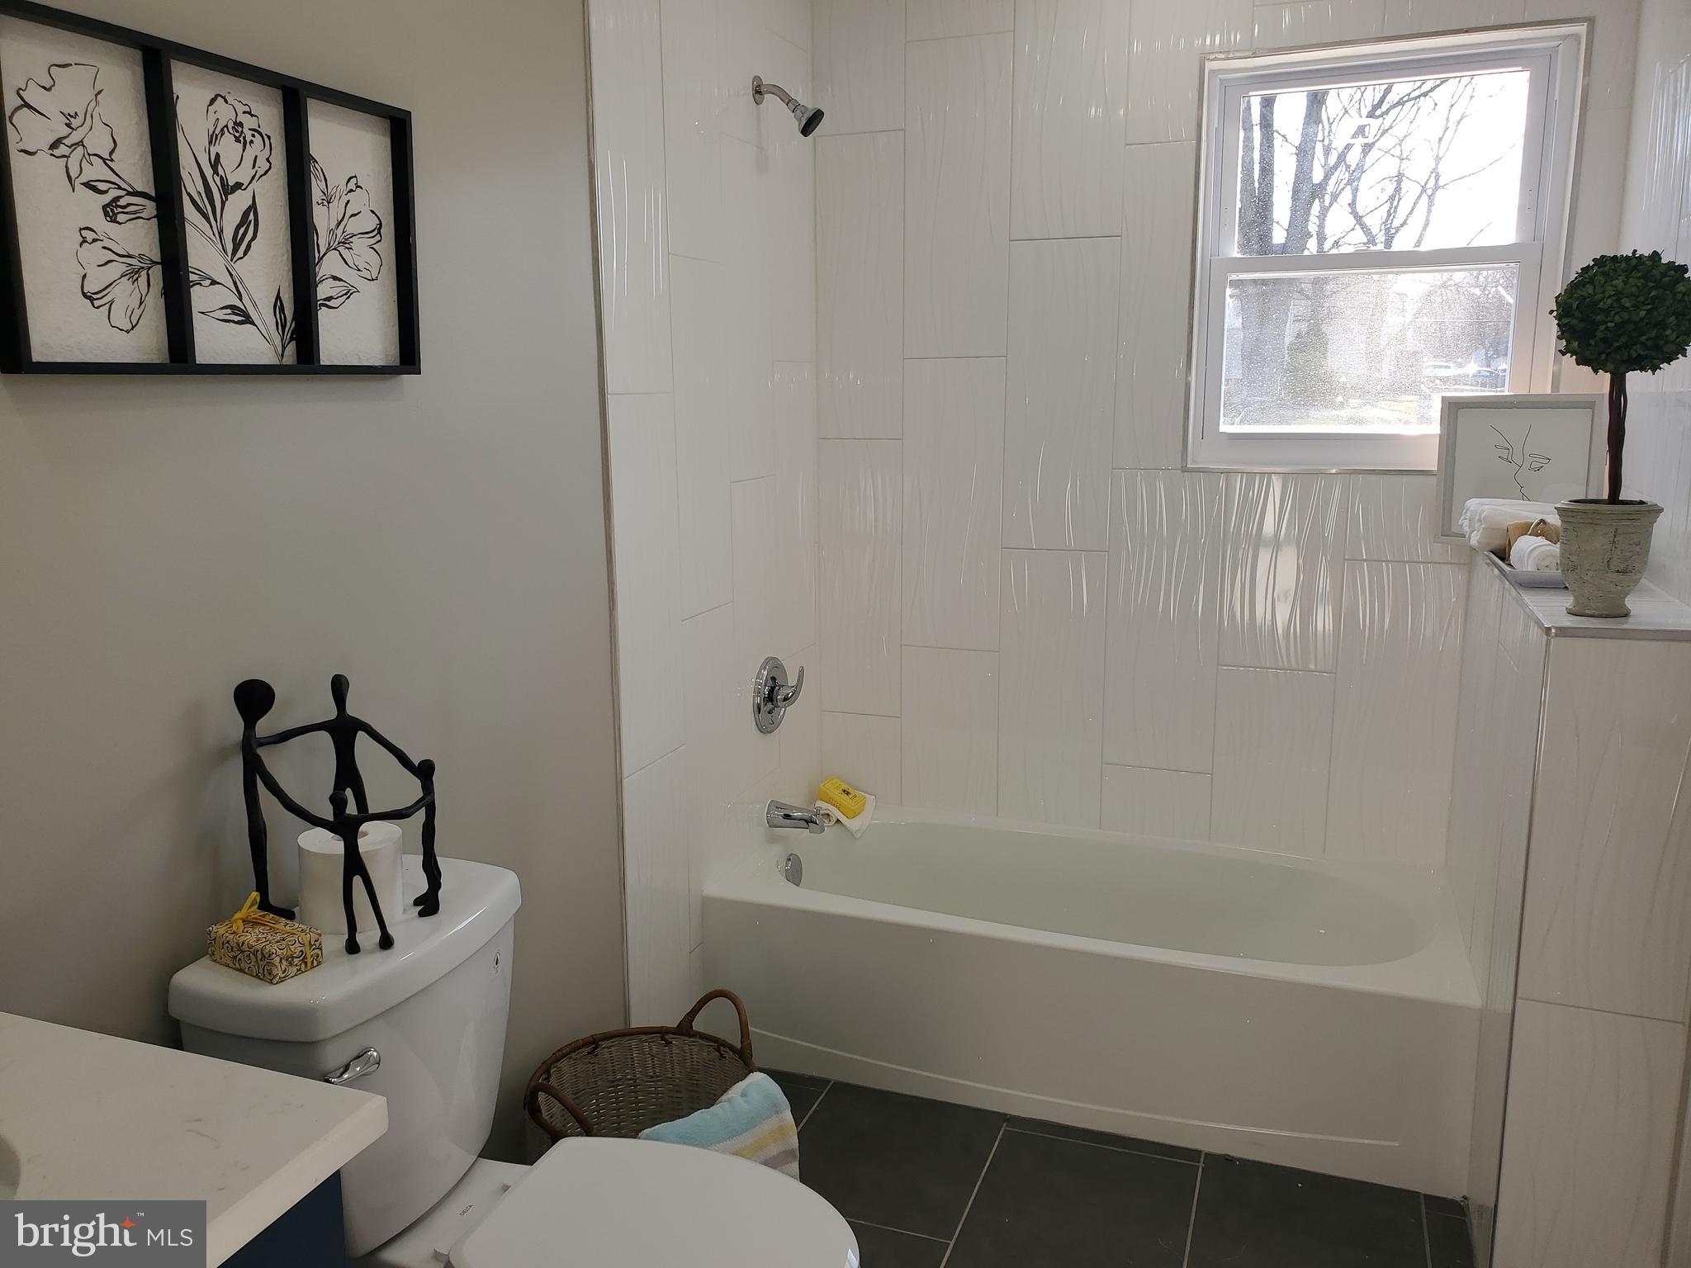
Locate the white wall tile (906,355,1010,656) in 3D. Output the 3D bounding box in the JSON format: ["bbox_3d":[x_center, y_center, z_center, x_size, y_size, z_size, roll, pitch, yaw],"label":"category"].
[{"bbox_3d":[0.263,-0.311,3.090,0.253,0.705,0.010,4,12,20],"label":"white wall tile"}]

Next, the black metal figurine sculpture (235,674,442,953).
[{"bbox_3d":[-0.613,0.206,1.524,0.230,0.290,0.190,0,12,1],"label":"black metal figurine sculpture"}]

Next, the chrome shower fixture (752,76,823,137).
[{"bbox_3d":[-0.116,-1.128,2.713,0.152,0.133,0.064,4,12,20],"label":"chrome shower fixture"}]

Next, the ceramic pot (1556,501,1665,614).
[{"bbox_3d":[1.169,-0.118,1.955,0.143,0.172,0.143,4,12,20],"label":"ceramic pot"}]

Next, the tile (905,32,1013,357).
[{"bbox_3d":[0.260,-1.006,2.952,0.253,0.705,0.010,4,12,20],"label":"tile"}]

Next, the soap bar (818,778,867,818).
[{"bbox_3d":[-0.006,0.418,3.229,0.100,0.039,0.058,29,32,26],"label":"soap bar"}]

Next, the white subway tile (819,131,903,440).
[{"bbox_3d":[0.036,-0.827,3.049,0.223,0.703,0.010,4,12,20],"label":"white subway tile"}]

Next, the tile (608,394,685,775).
[{"bbox_3d":[-0.374,-0.095,2.390,0.010,0.703,0.250,4,12,20],"label":"tile"}]

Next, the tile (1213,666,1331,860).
[{"bbox_3d":[0.985,0.287,2.942,0.253,0.419,0.010,4,12,20],"label":"tile"}]

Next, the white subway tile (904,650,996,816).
[{"bbox_3d":[0.267,0.243,3.187,0.250,0.417,0.010,4,12,20],"label":"white subway tile"}]

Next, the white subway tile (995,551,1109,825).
[{"bbox_3d":[0.503,0.132,3.076,0.250,0.676,0.010,4,12,20],"label":"white subway tile"}]

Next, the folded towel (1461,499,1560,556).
[{"bbox_3d":[1.312,-0.201,2.440,0.240,0.115,0.170,4,12,20],"label":"folded towel"}]

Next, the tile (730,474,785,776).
[{"bbox_3d":[-0.207,-0.003,2.907,0.012,0.701,0.247,4,12,20],"label":"tile"}]

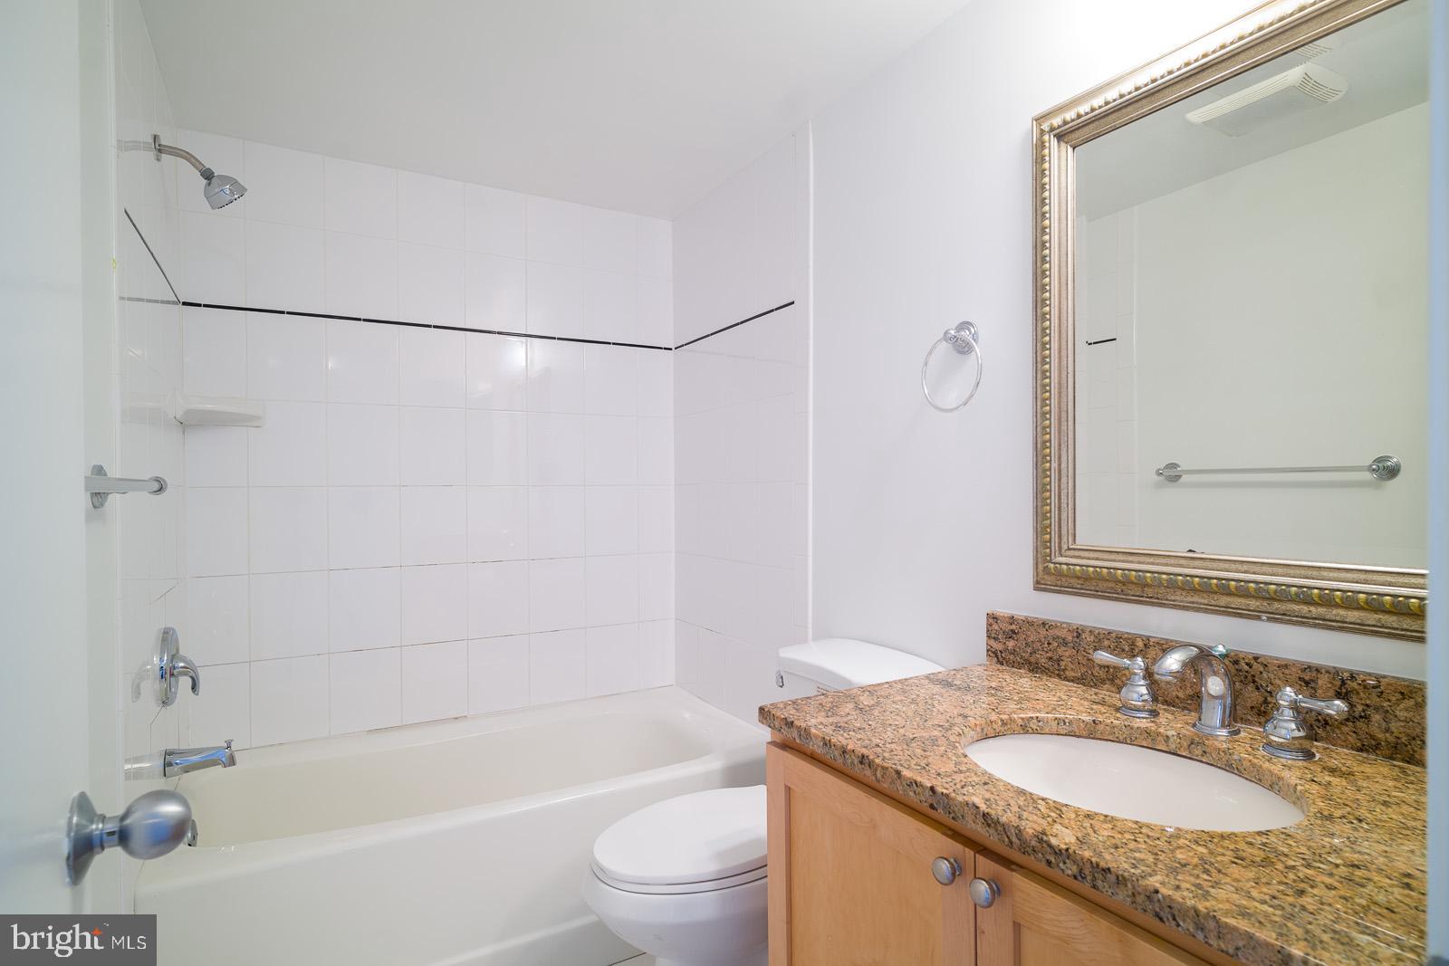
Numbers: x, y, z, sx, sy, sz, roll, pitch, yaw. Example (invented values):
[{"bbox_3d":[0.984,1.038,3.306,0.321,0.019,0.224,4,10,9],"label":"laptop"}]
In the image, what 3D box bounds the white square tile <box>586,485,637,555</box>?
[{"bbox_3d":[-0.415,0.136,2.662,0.202,0.254,0.010,0,0,-29],"label":"white square tile"}]

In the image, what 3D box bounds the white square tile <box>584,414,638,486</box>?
[{"bbox_3d":[-0.413,-0.118,2.648,0.201,0.254,0.010,0,-1,-29],"label":"white square tile"}]

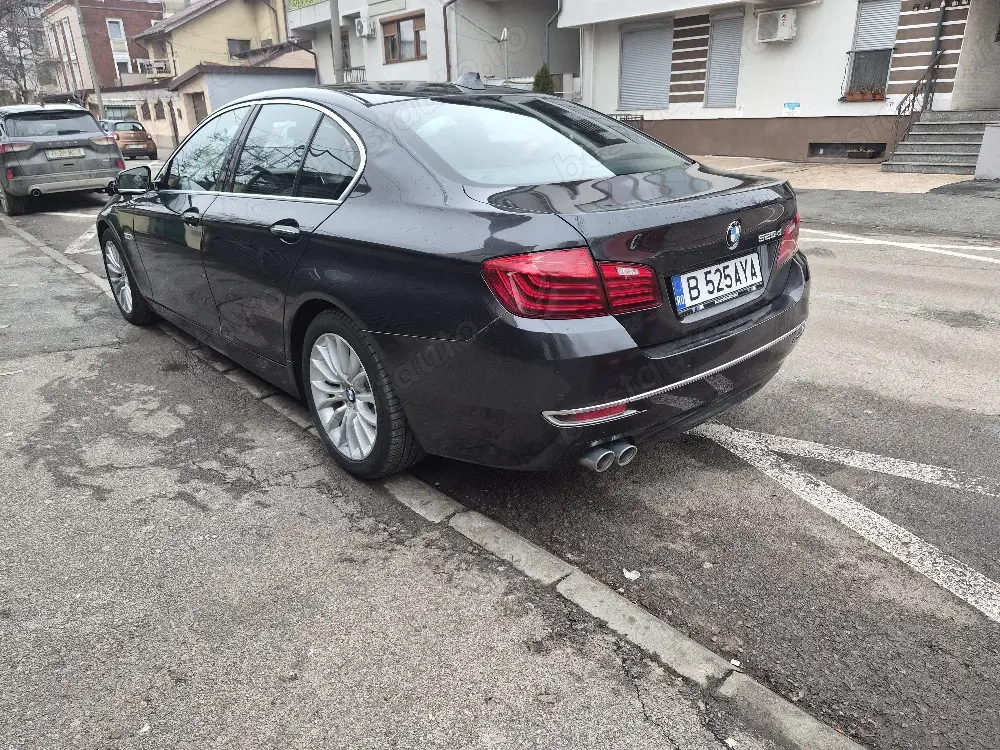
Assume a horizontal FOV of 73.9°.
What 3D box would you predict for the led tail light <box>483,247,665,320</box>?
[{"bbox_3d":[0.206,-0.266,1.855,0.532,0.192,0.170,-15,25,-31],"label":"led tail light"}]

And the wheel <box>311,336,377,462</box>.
[{"bbox_3d":[-0.520,0.063,2.501,0.180,0.485,0.485,-19,27,-39],"label":"wheel"}]

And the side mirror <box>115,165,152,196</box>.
[{"bbox_3d":[-1.978,-1.049,3.572,0.130,0.145,0.205,17,27,39],"label":"side mirror"}]

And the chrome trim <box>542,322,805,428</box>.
[{"bbox_3d":[0.756,-0.065,2.273,1.630,0.075,0.210,-19,27,-39],"label":"chrome trim"}]

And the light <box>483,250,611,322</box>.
[{"bbox_3d":[0.119,-0.248,1.813,0.339,0.192,0.150,-13,24,-28],"label":"light"}]

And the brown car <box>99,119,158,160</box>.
[{"bbox_3d":[-14.980,-9.290,26.300,1.730,1.500,3.800,-19,27,-39],"label":"brown car"}]

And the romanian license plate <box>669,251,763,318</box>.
[{"bbox_3d":[0.732,-0.310,2.194,0.525,0.118,0.020,-19,9,-39],"label":"romanian license plate"}]

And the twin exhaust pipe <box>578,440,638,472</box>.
[{"bbox_3d":[0.323,0.237,2.076,0.168,0.085,0.120,-17,31,-36],"label":"twin exhaust pipe"}]

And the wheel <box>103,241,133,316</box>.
[{"bbox_3d":[-2.525,-0.685,4.588,0.200,0.490,0.490,-19,27,-40],"label":"wheel"}]

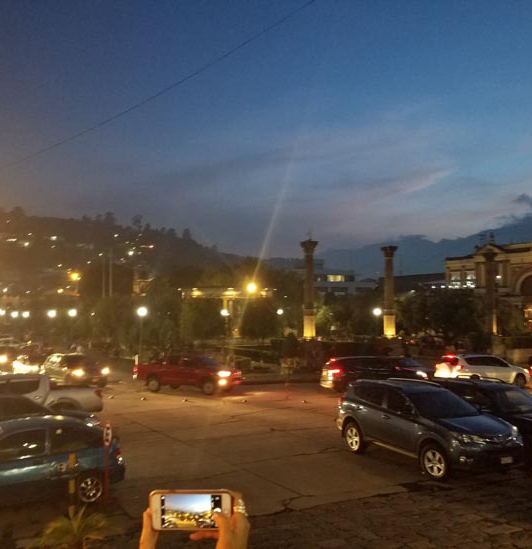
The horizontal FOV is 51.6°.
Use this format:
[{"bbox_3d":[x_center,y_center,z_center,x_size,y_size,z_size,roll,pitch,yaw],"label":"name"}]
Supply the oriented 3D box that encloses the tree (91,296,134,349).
[{"bbox_3d":[-12.564,4.092,45.000,3.600,4.700,3.600,2,-5,-27],"label":"tree"}]

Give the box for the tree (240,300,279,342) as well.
[{"bbox_3d":[-0.550,3.902,43.837,3.100,3.600,3.100,0,-4,0],"label":"tree"}]

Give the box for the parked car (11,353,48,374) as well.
[{"bbox_3d":[-12.600,4.791,28.743,1.750,1.500,4.300,3,-5,-37],"label":"parked car"}]

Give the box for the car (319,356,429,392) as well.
[{"bbox_3d":[4.800,4.546,24.951,4.550,1.600,1.800,1,-4,-20],"label":"car"}]

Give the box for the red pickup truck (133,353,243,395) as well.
[{"bbox_3d":[-3.447,4.331,24.300,5.000,1.760,1.760,-2,-5,27],"label":"red pickup truck"}]

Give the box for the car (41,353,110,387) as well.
[{"bbox_3d":[-9.519,4.799,27.400,1.750,1.500,4.450,3,-5,-37],"label":"car"}]

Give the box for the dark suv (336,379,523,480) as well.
[{"bbox_3d":[3.563,3.418,12.725,1.845,1.690,4.570,2,-5,-27],"label":"dark suv"}]

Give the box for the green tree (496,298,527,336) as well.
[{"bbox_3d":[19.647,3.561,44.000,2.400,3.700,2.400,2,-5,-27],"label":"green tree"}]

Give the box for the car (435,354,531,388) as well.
[{"bbox_3d":[10.350,4.666,26.446,4.500,1.640,1.810,2,-4,-23],"label":"car"}]

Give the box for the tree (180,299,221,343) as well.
[{"bbox_3d":[-5.718,4.191,48.000,3.500,4.300,3.500,0,-4,0],"label":"tree"}]

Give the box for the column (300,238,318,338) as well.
[{"bbox_3d":[2.532,0.815,32.000,0.950,5.800,0.950,0,-4,0],"label":"column"}]

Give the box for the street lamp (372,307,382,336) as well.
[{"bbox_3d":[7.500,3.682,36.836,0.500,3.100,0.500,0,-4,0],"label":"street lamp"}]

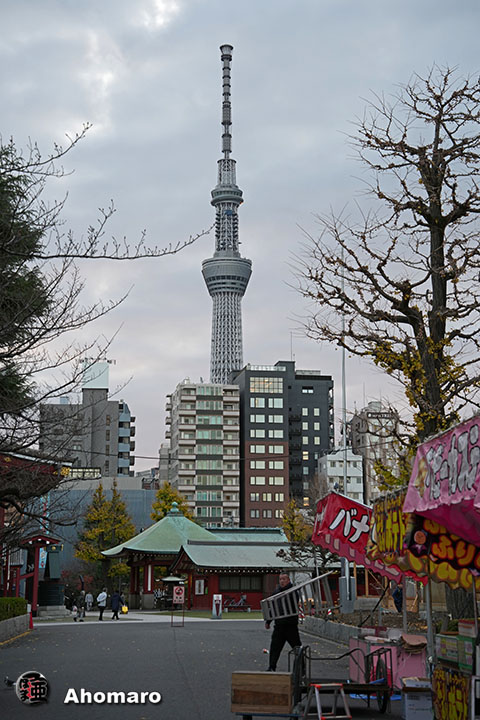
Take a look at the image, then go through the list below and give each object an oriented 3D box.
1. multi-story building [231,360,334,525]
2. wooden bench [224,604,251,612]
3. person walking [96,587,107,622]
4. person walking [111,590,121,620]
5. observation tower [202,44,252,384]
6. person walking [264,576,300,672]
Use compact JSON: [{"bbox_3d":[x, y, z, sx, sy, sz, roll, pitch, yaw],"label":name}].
[{"bbox_3d":[10.088,25.331,267.395,21.500,50.200,22.000,2,-11,-9],"label":"multi-story building"},{"bbox_3d":[-0.129,16.886,85.352,1.800,0.440,0.450,0,-10,0],"label":"wooden bench"},{"bbox_3d":[-7.026,12.458,64.273,0.450,1.660,0.500,10,-15,-44],"label":"person walking"},{"bbox_3d":[-6.417,12.688,65.078,0.480,1.520,0.420,-9,-14,39],"label":"person walking"},{"bbox_3d":[-14.449,-58.117,1422.241,64.000,634.000,64.000,0,-10,0],"label":"observation tower"},{"bbox_3d":[0.793,4.756,22.873,0.560,1.760,0.560,7,-13,-34],"label":"person walking"}]

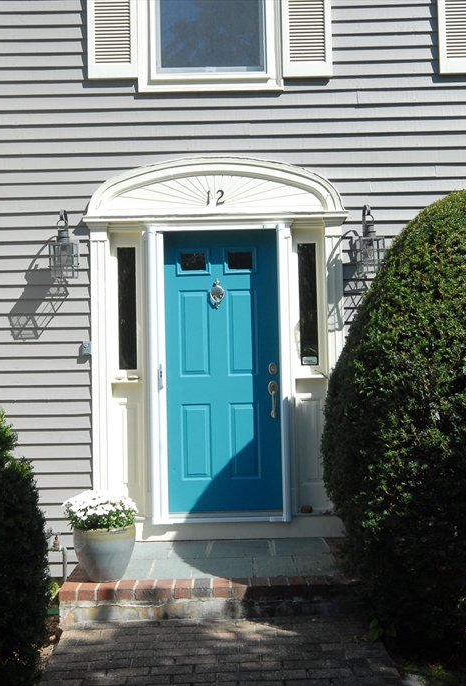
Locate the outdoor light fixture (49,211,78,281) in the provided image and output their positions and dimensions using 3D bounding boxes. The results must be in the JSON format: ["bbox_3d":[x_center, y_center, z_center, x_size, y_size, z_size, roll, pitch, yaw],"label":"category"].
[{"bbox_3d":[-1.175,-0.687,5.572,0.171,0.489,0.220,-1,-3,1],"label":"outdoor light fixture"}]

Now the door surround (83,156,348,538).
[{"bbox_3d":[-0.103,0.030,5.645,1.871,2.685,0.190,-1,-3,1],"label":"door surround"}]

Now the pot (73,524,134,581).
[{"bbox_3d":[-0.729,1.199,4.539,0.353,0.268,0.353,-1,-3,0],"label":"pot"}]

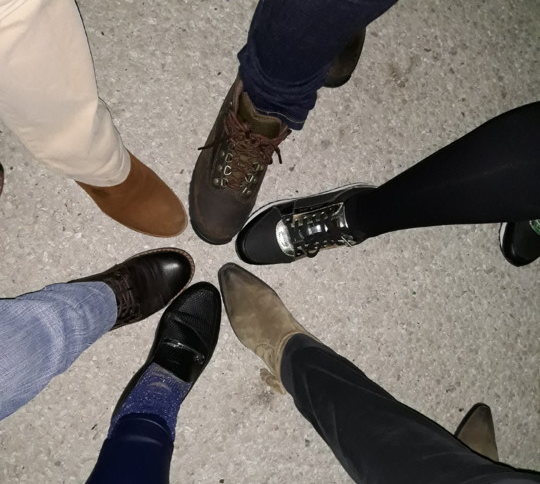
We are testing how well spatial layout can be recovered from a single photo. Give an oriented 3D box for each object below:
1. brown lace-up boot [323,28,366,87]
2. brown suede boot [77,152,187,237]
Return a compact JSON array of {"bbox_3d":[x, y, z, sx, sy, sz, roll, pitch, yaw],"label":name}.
[{"bbox_3d":[0.113,-0.406,0.867,0.108,0.150,0.300,1,86,-5],"label":"brown lace-up boot"},{"bbox_3d":[-0.242,-0.113,0.812,0.280,0.160,0.100,41,84,-1],"label":"brown suede boot"}]

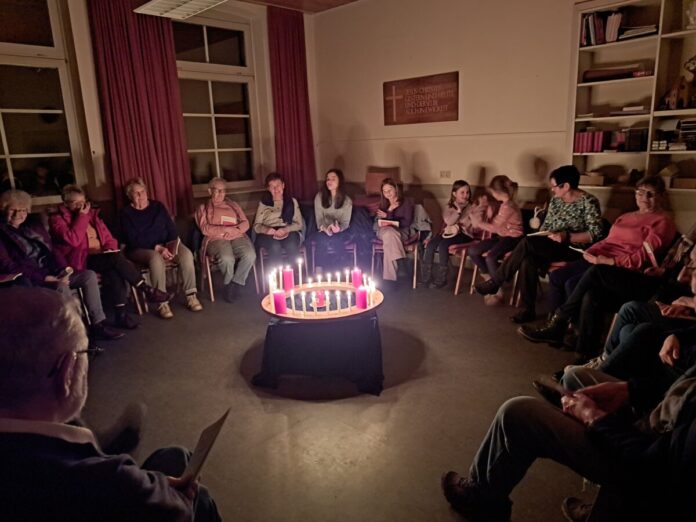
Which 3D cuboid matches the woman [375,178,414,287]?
[{"bbox_3d":[0.504,-0.294,5.043,0.470,1.120,0.670,3,14,21],"label":"woman"}]

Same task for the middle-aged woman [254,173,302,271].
[{"bbox_3d":[-0.670,-0.301,5.042,0.530,1.210,0.750,-3,13,-6],"label":"middle-aged woman"}]

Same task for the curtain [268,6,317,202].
[{"bbox_3d":[-0.706,-1.922,6.183,0.620,2.340,0.150,-14,18,-42],"label":"curtain"}]

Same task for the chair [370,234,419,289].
[{"bbox_3d":[0.531,-0.187,4.992,0.477,0.832,0.528,2,14,19],"label":"chair"}]

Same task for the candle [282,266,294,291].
[{"bbox_3d":[-0.427,0.137,3.480,0.072,0.158,0.072,-2,13,0],"label":"candle"}]

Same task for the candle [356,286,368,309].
[{"bbox_3d":[0.091,0.222,3.019,0.070,0.125,0.070,-2,13,0],"label":"candle"}]

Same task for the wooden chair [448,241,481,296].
[{"bbox_3d":[1.069,-0.135,4.939,0.480,0.820,0.530,10,18,42],"label":"wooden chair"}]

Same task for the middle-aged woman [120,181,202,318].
[{"bbox_3d":[-1.752,-0.161,4.437,0.568,1.197,0.771,-12,16,-36],"label":"middle-aged woman"}]

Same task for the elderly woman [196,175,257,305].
[{"bbox_3d":[-1.197,-0.228,4.728,0.538,1.157,0.629,-8,14,-25],"label":"elderly woman"}]

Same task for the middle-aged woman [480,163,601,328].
[{"bbox_3d":[1.548,-0.153,3.873,0.873,1.197,0.589,-9,15,-27],"label":"middle-aged woman"}]

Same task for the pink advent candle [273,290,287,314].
[{"bbox_3d":[-0.419,0.252,3.005,0.074,0.148,0.074,-2,13,0],"label":"pink advent candle"}]

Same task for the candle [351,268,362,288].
[{"bbox_3d":[0.067,0.122,3.513,0.072,0.140,0.072,-2,13,0],"label":"candle"}]

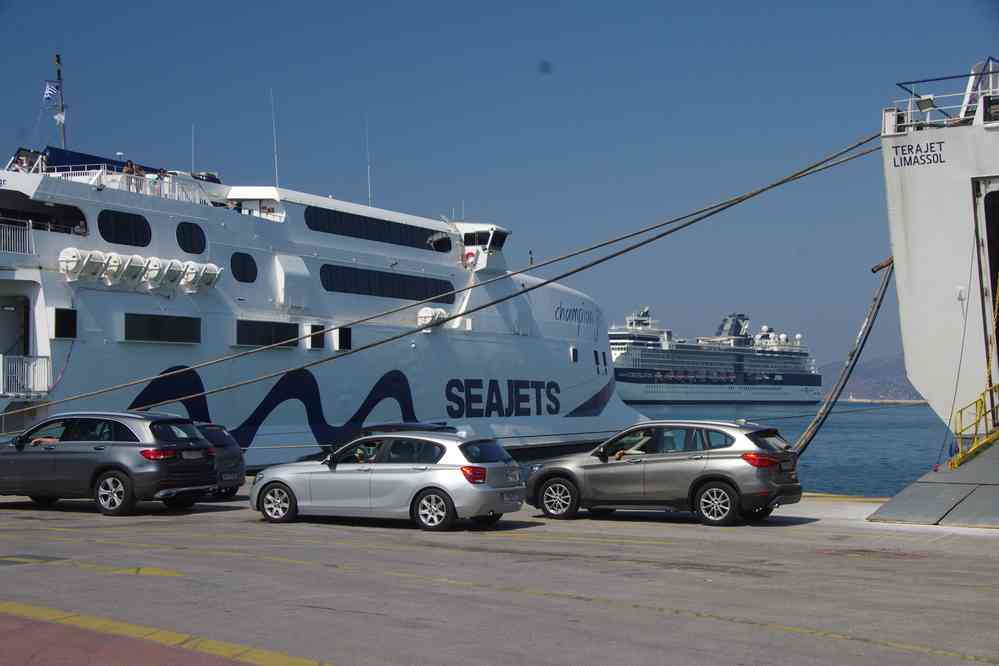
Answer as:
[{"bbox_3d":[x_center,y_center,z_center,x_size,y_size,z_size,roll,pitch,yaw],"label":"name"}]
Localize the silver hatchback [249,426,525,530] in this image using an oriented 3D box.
[{"bbox_3d":[-1.784,2.256,25.094,4.324,1.425,1.790,-1,-3,25],"label":"silver hatchback"}]

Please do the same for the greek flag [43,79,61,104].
[{"bbox_3d":[-21.991,-11.791,79.000,0.900,1.200,0.300,1,-2,-16],"label":"greek flag"}]

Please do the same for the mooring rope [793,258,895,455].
[{"bbox_3d":[7.353,0.639,34.448,0.350,0.550,7.510,-1,36,36],"label":"mooring rope"}]

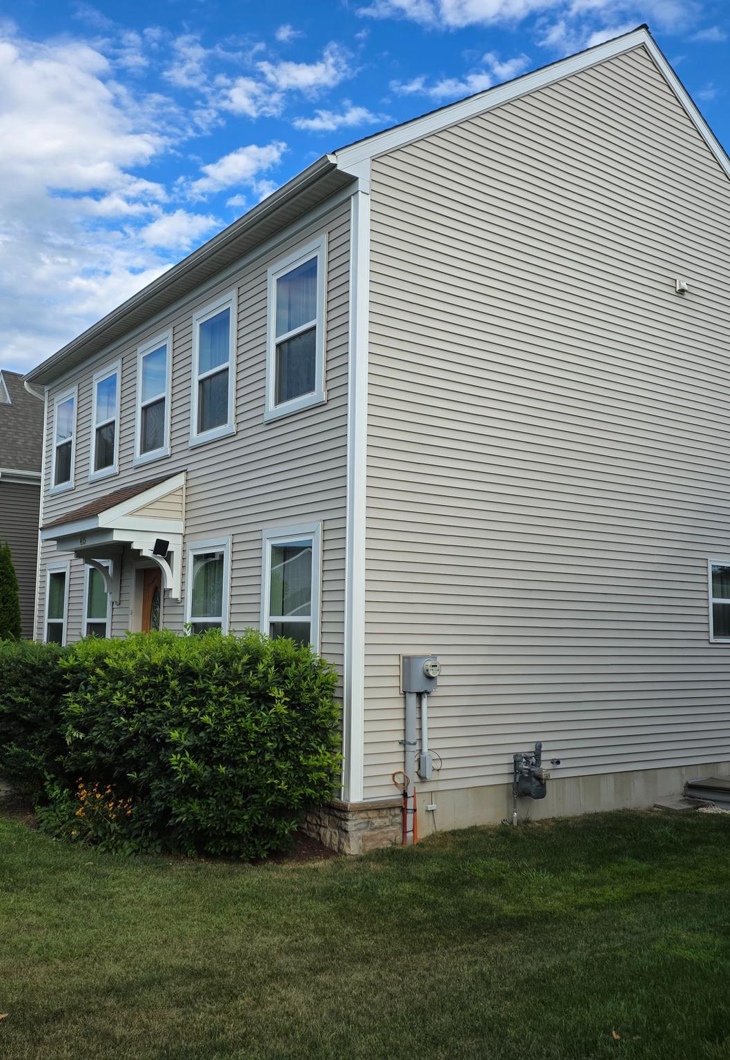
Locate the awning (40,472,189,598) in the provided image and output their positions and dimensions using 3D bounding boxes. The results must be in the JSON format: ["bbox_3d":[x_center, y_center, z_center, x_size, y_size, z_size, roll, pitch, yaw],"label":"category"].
[{"bbox_3d":[-3.474,0.148,12.751,1.130,1.690,2.400,5,-8,-35],"label":"awning"}]

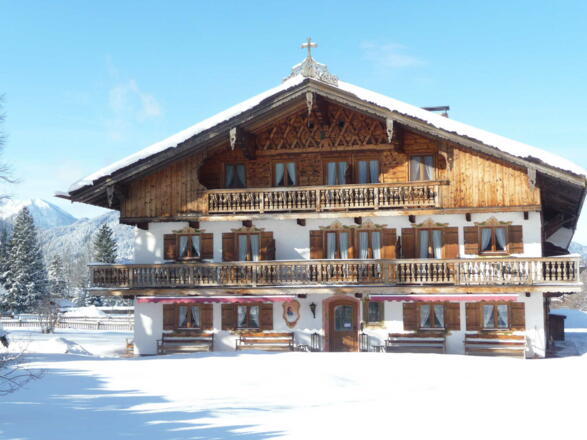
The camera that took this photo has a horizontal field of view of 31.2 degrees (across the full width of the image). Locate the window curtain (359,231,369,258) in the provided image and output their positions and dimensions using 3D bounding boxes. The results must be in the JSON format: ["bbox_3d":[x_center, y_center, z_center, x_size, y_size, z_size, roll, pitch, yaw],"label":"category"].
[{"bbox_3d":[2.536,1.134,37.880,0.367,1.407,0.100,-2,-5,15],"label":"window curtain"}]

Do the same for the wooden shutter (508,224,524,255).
[{"bbox_3d":[7.974,0.708,37.654,0.520,1.007,0.060,-2,-4,17],"label":"wooden shutter"}]

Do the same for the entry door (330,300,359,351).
[{"bbox_3d":[1.849,3.980,38.554,1.138,2.080,0.150,-2,-6,16],"label":"entry door"}]

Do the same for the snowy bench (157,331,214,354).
[{"bbox_3d":[-3.982,4.629,38.844,1.998,0.850,0.580,-2,-5,15],"label":"snowy bench"}]

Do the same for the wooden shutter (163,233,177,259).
[{"bbox_3d":[-4.867,1.082,41.510,0.534,1.003,0.060,-2,-4,17],"label":"wooden shutter"}]

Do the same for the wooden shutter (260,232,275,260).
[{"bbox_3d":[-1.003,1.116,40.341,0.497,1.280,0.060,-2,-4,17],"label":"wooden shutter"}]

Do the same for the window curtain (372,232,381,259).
[{"bbox_3d":[3.041,1.249,38.655,0.322,1.623,0.070,-2,-5,16],"label":"window curtain"}]

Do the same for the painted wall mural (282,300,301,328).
[{"bbox_3d":[-0.082,3.505,39.174,0.674,1.043,0.120,-2,-5,16],"label":"painted wall mural"}]

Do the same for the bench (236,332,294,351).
[{"bbox_3d":[-1.023,4.529,38.028,2.034,0.850,0.580,-2,-5,15],"label":"bench"}]

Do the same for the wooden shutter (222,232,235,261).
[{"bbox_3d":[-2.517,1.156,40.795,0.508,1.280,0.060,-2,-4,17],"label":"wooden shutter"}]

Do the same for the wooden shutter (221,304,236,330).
[{"bbox_3d":[-2.490,3.769,40.635,0.576,1.001,0.060,-2,-4,17],"label":"wooden shutter"}]

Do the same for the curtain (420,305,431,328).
[{"bbox_3d":[4.772,3.475,37.854,0.362,0.861,0.080,-2,-6,16],"label":"curtain"}]

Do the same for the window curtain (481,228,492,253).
[{"bbox_3d":[6.902,0.731,37.490,0.423,0.858,0.080,-2,-6,16],"label":"window curtain"}]

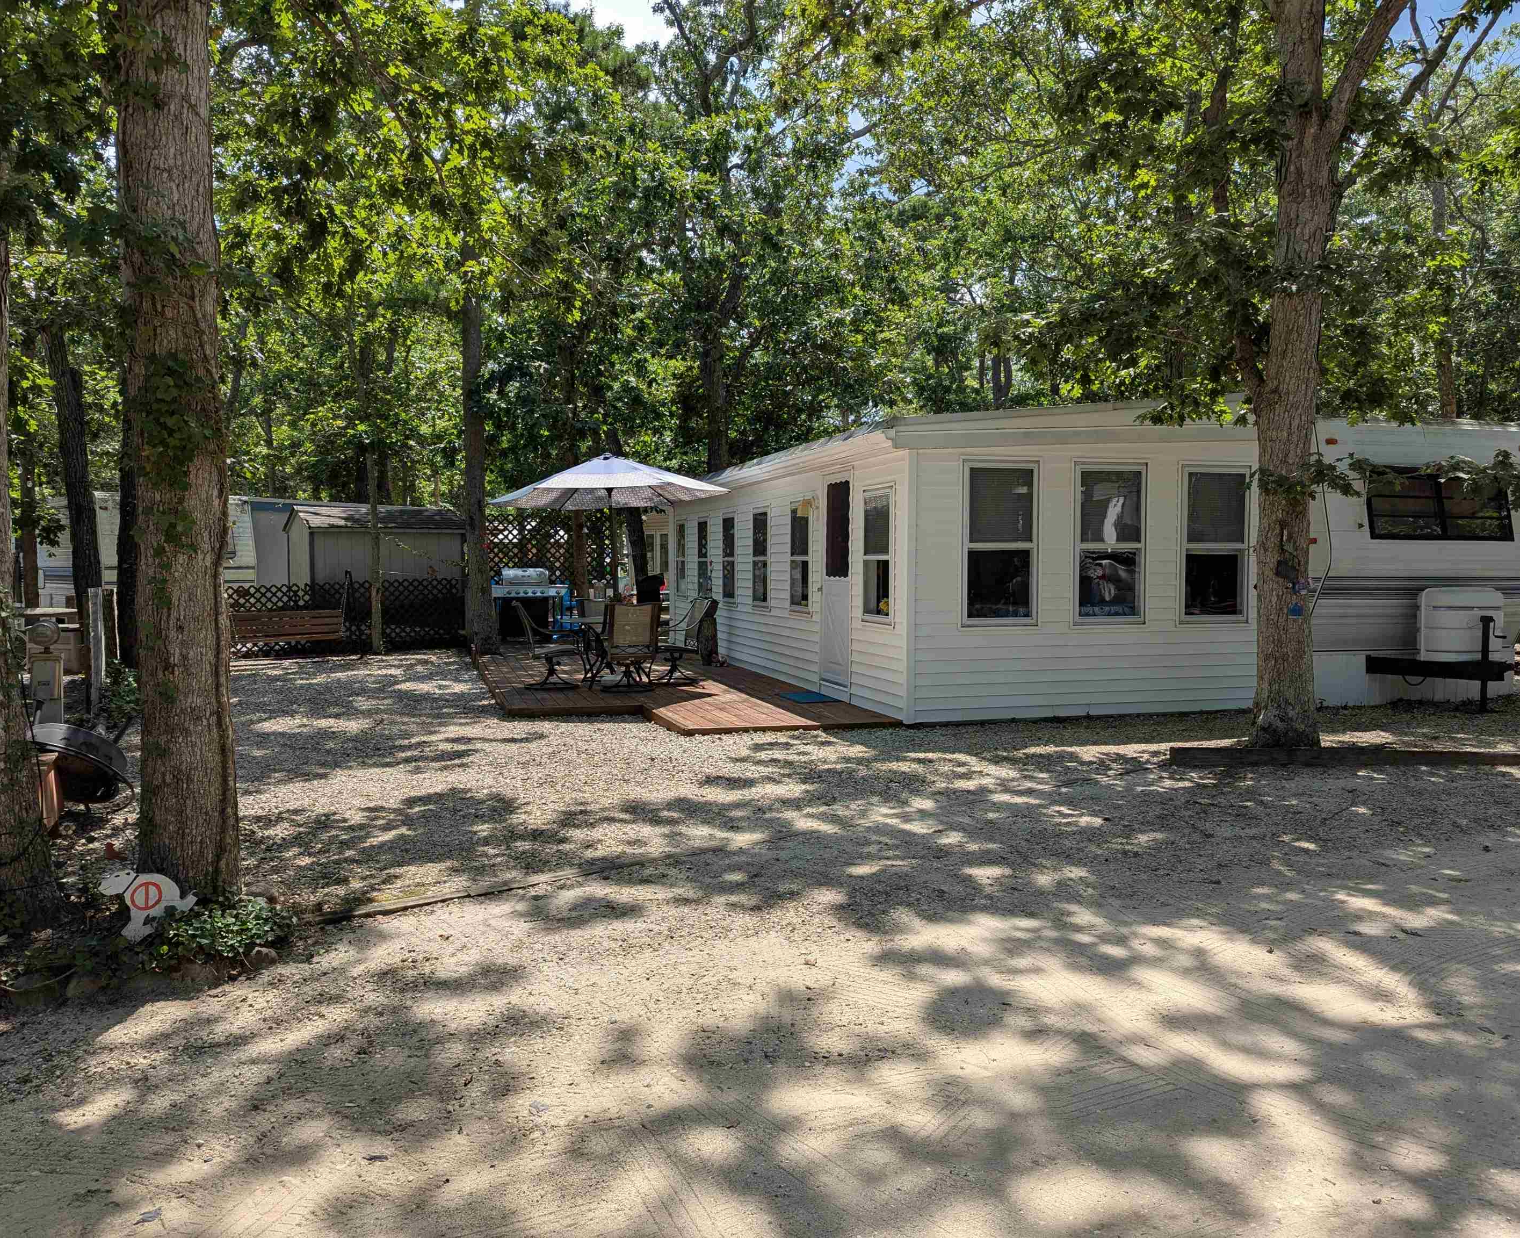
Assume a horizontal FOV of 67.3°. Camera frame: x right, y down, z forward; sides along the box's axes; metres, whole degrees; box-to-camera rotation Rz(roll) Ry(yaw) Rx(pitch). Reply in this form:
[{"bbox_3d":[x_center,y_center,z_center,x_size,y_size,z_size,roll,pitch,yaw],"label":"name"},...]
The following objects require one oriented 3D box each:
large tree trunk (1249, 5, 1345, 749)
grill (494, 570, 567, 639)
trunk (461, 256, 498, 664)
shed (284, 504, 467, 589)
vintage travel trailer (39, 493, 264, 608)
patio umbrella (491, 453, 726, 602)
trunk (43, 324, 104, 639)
[{"bbox_3d":[3.880,-1.741,8.276,0.580,5.419,0.530,1,3,25],"label":"large tree trunk"},{"bbox_3d":[-3.999,-0.244,19.561,1.420,1.200,0.620,-1,3,-15],"label":"grill"},{"bbox_3d":[-4.147,-2.474,16.751,0.460,5.955,0.430,-1,3,-14],"label":"trunk"},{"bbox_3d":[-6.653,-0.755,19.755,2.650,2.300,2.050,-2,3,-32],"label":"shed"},{"bbox_3d":[-12.155,-1.013,22.151,2.450,2.540,6.500,-2,4,-40],"label":"vintage travel trailer"},{"bbox_3d":[-1.573,-0.533,12.200,2.530,2.480,2.400,-3,0,0],"label":"patio umbrella"},{"bbox_3d":[-10.926,-2.088,18.121,0.540,5.143,0.500,-6,3,-30],"label":"trunk"}]

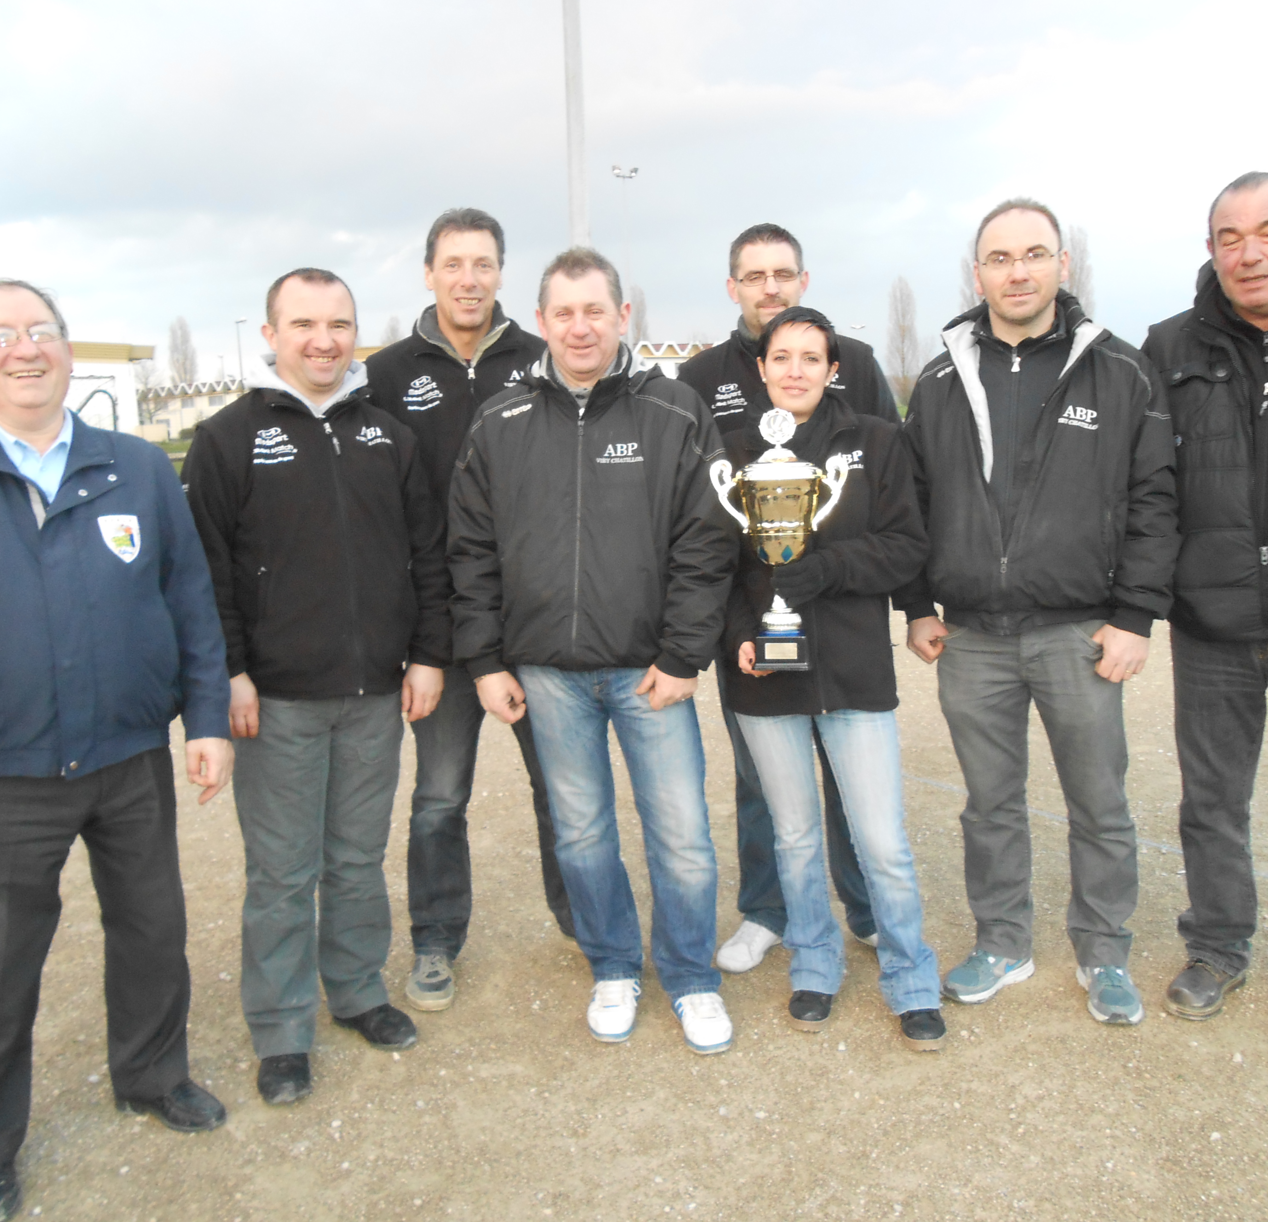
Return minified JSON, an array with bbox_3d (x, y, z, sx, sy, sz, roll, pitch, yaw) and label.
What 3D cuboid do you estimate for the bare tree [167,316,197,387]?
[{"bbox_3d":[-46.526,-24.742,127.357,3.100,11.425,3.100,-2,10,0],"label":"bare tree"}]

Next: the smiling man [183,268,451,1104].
[{"bbox_3d":[-0.682,0.143,2.660,0.560,1.708,0.400,-6,11,-22],"label":"smiling man"}]

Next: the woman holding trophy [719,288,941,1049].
[{"bbox_3d":[0.438,0.148,2.712,0.520,1.601,0.420,-1,10,5],"label":"woman holding trophy"}]

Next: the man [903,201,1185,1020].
[{"bbox_3d":[0.927,0.005,2.806,0.600,1.815,0.380,2,11,25],"label":"man"}]

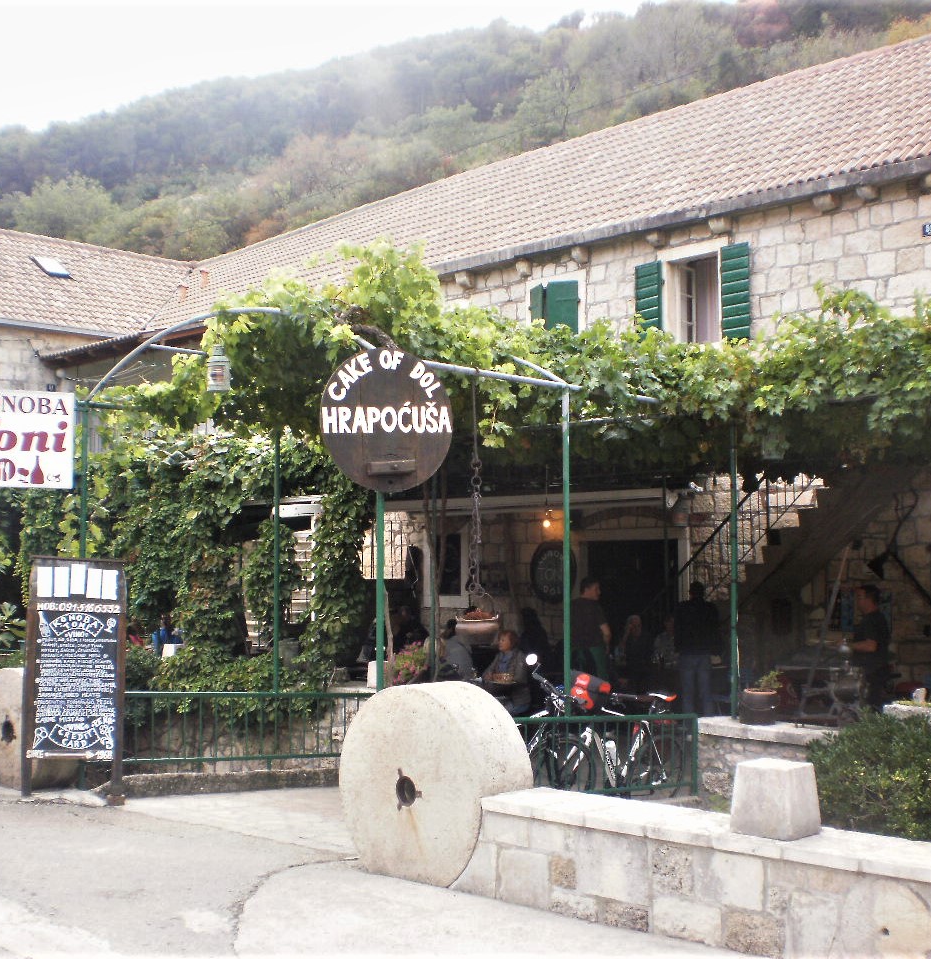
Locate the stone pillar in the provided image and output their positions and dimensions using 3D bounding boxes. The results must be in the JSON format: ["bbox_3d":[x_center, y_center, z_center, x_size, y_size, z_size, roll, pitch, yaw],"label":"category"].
[{"bbox_3d":[1.258,1.289,5.679,0.260,0.272,0.260,-2,-4,41],"label":"stone pillar"}]

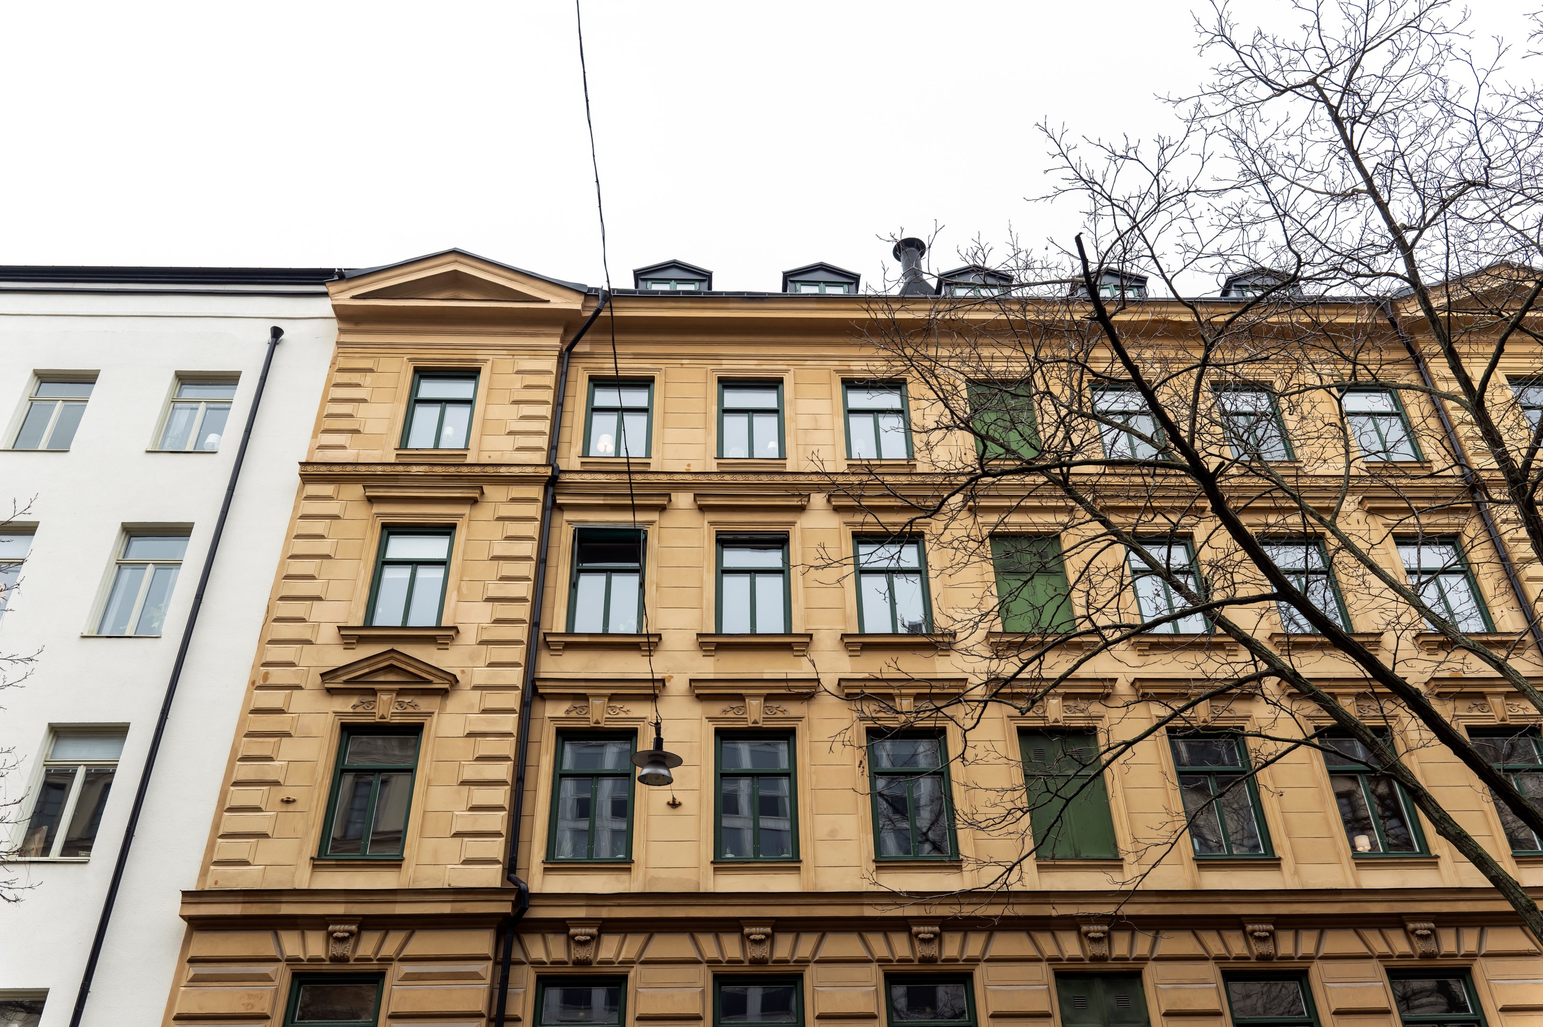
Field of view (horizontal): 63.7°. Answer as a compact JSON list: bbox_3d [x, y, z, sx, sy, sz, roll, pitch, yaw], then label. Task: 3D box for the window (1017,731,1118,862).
[{"bbox_3d":[4.453,4.229,18.787,1.214,2.066,0.150,0,-33,-3],"label":"window"}]

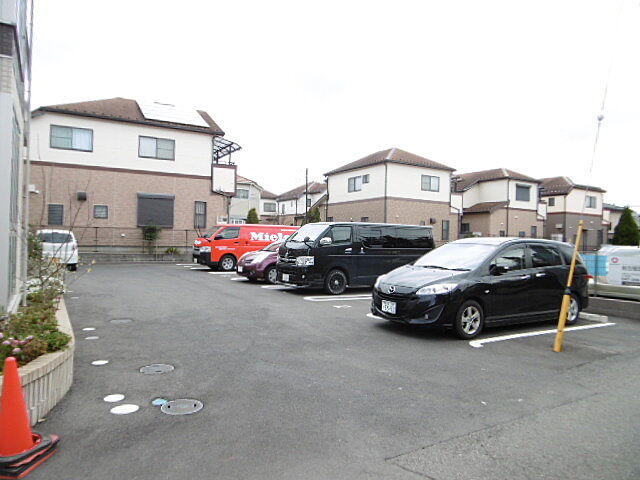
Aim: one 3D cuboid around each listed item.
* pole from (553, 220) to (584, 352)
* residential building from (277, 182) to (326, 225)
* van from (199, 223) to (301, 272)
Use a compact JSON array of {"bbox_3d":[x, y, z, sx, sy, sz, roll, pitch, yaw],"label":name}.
[{"bbox_3d":[3.534,0.649,6.261,0.110,1.878,0.110,10,0,-30],"label":"pole"},{"bbox_3d":[-1.420,-3.371,60.000,7.200,8.600,8.400,1,0,-31],"label":"residential building"},{"bbox_3d":[-3.157,0.335,20.024,4.695,1.980,1.695,1,0,-31],"label":"van"}]

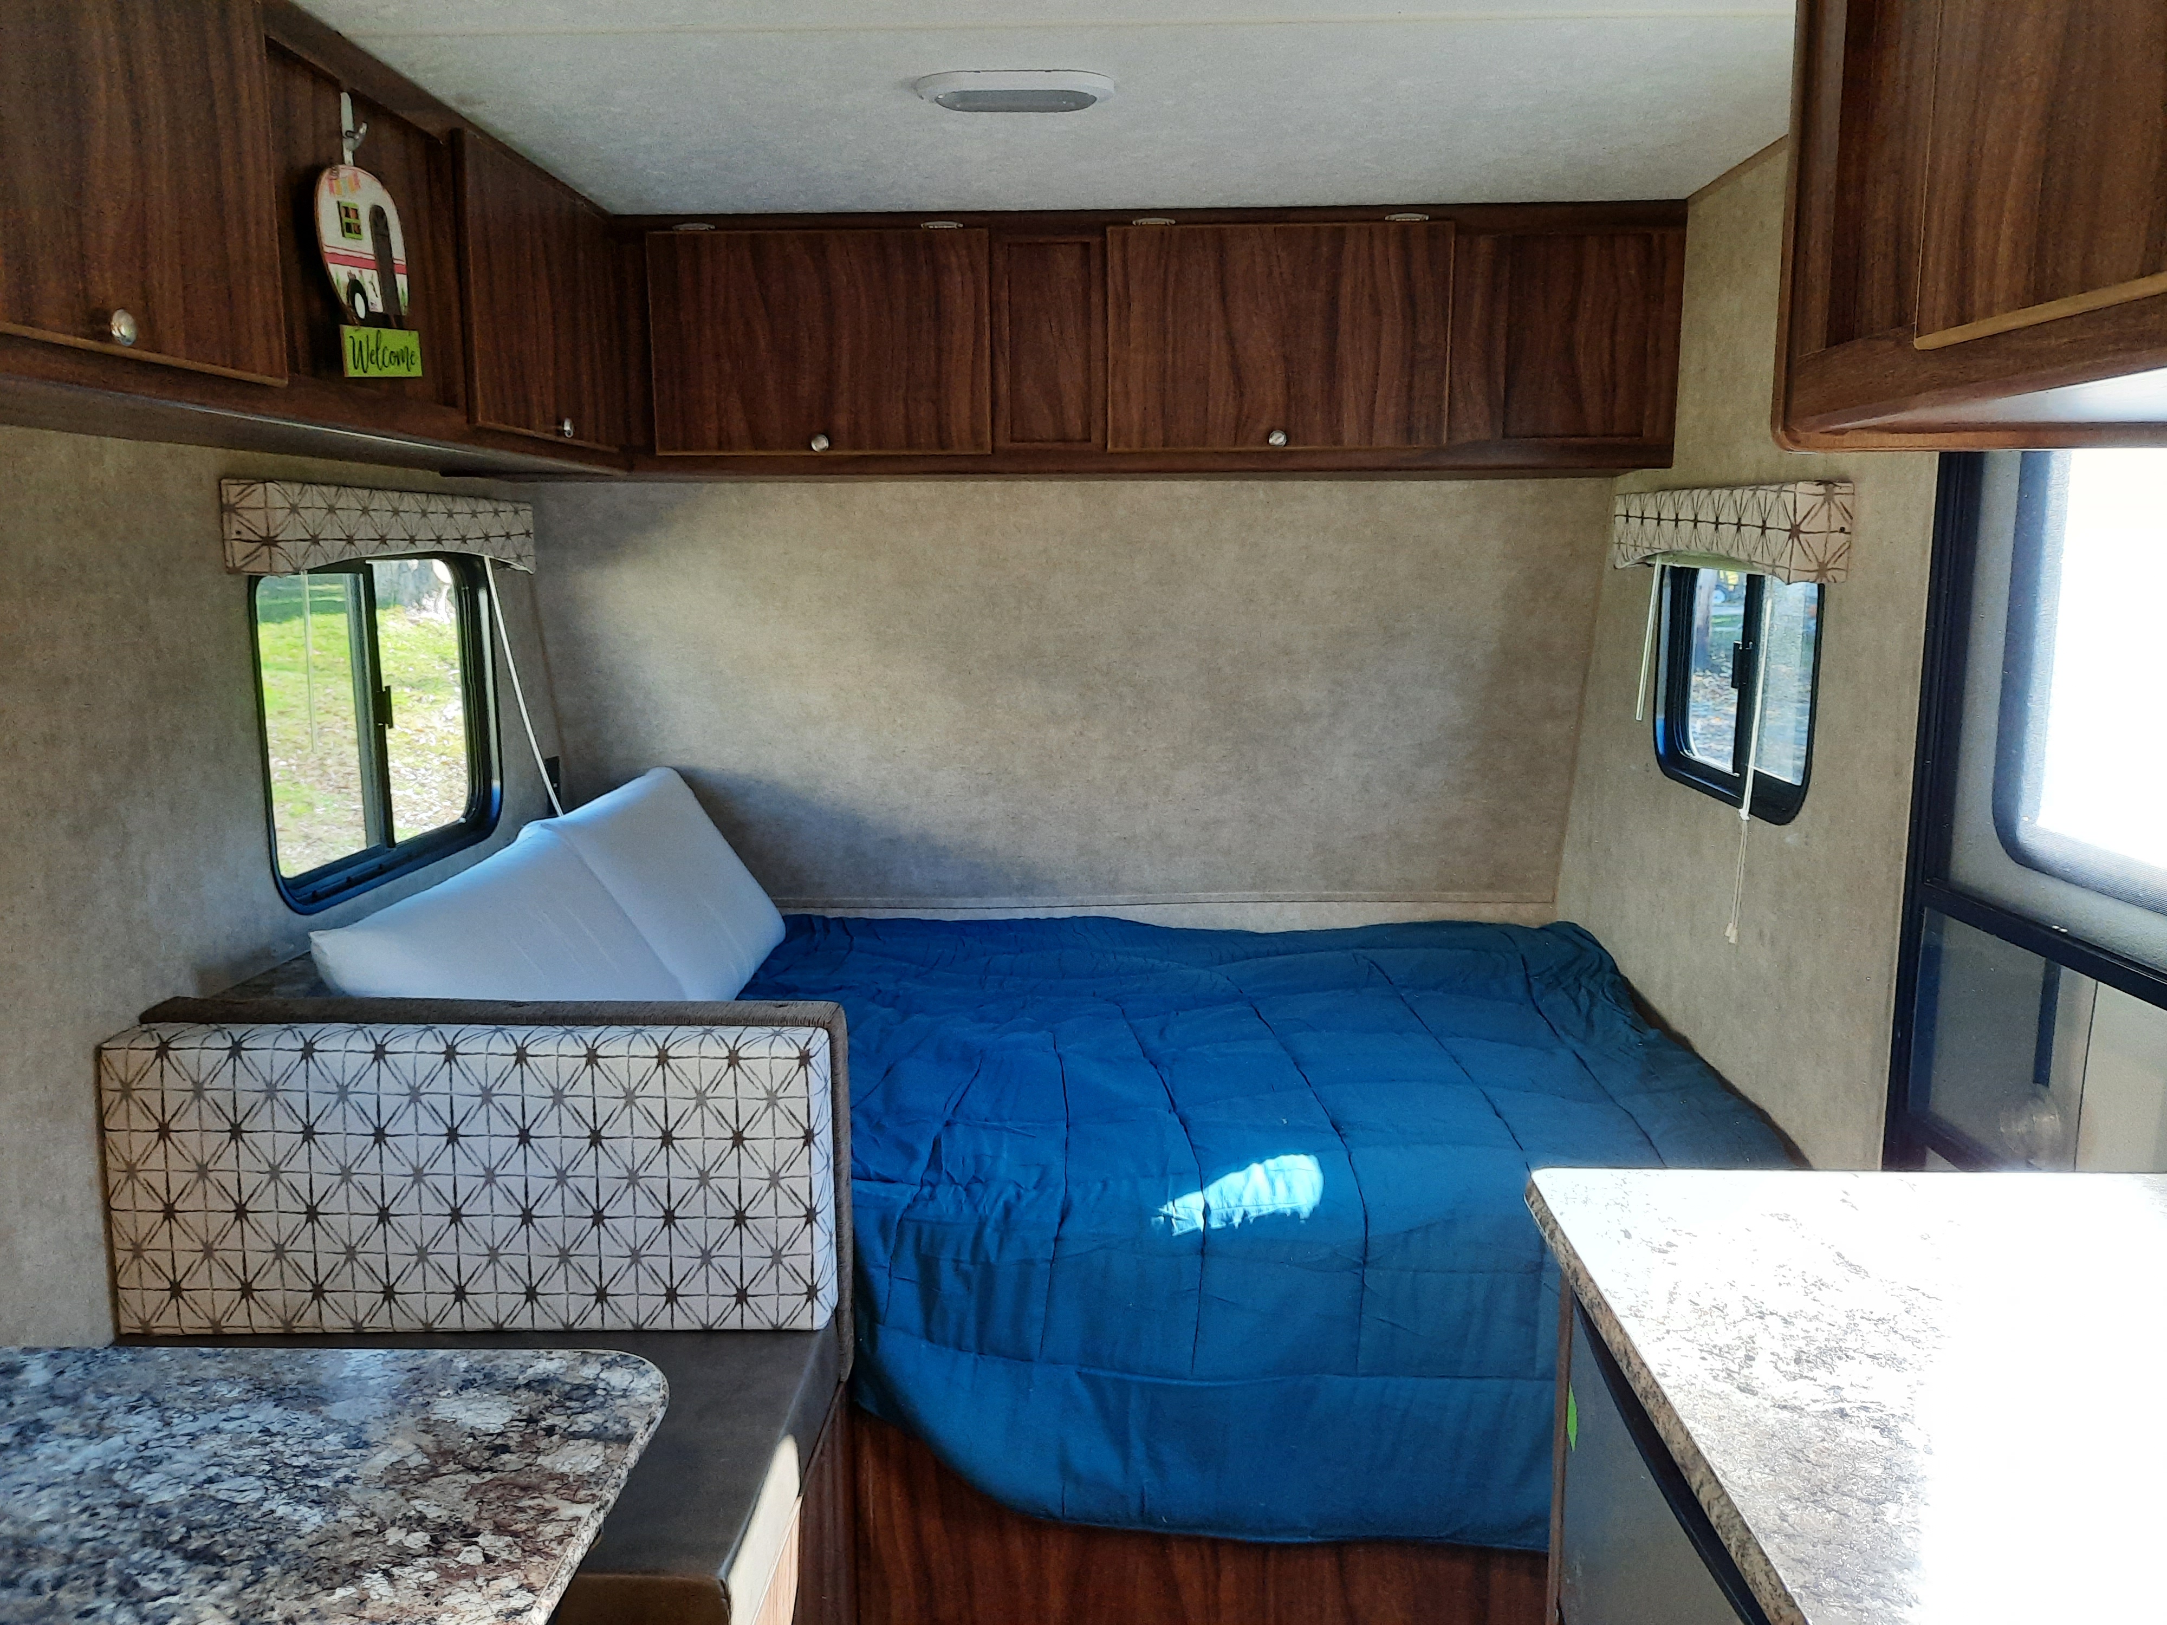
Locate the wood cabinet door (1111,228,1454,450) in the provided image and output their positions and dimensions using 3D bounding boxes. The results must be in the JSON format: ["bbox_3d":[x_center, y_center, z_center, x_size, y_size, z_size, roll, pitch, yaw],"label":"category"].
[{"bbox_3d":[0.321,-0.783,2.591,0.561,0.356,0.025,0,9,2],"label":"wood cabinet door"}]

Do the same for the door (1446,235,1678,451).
[{"bbox_3d":[0.791,-0.782,2.588,0.376,0.337,0.025,0,9,2],"label":"door"}]

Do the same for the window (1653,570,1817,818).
[{"bbox_3d":[0.986,-0.210,2.363,0.051,0.379,0.651,0,9,2],"label":"window"}]

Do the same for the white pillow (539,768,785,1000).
[{"bbox_3d":[-0.772,0.151,2.882,0.151,0.444,0.616,-36,6,7],"label":"white pillow"}]

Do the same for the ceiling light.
[{"bbox_3d":[-0.083,-0.872,1.905,0.236,0.028,0.109,0,9,2],"label":"ceiling light"}]

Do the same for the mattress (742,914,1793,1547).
[{"bbox_3d":[0.018,0.508,2.620,1.909,0.364,1.545,0,9,2],"label":"mattress"}]

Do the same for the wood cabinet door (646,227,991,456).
[{"bbox_3d":[-0.436,-0.782,2.618,0.566,0.359,0.025,0,9,2],"label":"wood cabinet door"}]

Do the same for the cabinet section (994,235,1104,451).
[{"bbox_3d":[-0.056,-0.783,2.612,0.187,0.346,0.020,0,9,2],"label":"cabinet section"}]

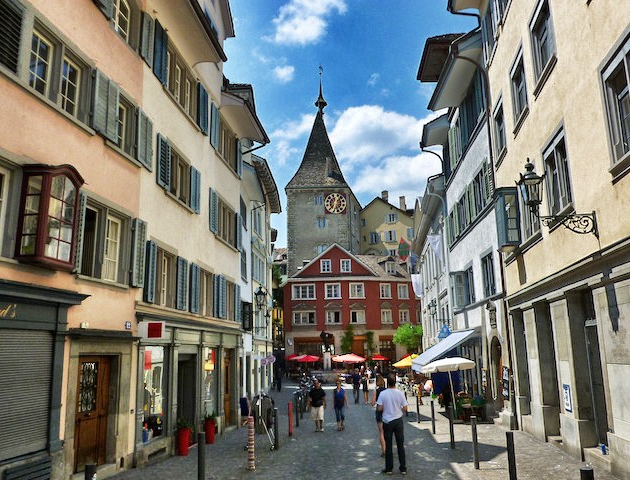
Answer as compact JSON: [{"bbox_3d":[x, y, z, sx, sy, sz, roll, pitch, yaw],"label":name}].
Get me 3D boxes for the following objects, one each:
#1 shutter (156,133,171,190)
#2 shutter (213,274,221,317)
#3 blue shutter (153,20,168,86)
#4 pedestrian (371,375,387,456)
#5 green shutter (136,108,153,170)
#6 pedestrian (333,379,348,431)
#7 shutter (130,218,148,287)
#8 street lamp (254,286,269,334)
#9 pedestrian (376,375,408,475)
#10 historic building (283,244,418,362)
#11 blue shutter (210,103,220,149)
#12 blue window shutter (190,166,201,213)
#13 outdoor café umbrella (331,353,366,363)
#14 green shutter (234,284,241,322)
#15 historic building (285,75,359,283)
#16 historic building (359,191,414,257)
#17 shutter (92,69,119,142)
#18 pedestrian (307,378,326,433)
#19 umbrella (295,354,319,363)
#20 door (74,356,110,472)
[{"bbox_3d":[-3.792,-1.933,13.072,0.080,1.274,0.779,-3,-12,7],"label":"shutter"},{"bbox_3d":[-3.350,1.952,17.882,0.070,1.420,0.700,-3,-12,6],"label":"shutter"},{"bbox_3d":[-3.907,-4.756,13.195,0.080,1.508,0.756,-3,-12,7],"label":"blue shutter"},{"bbox_3d":[1.449,3.795,11.242,0.460,1.680,0.360,-1,-12,0],"label":"pedestrian"},{"bbox_3d":[-4.125,-2.449,12.680,0.070,1.300,0.730,-3,-12,8],"label":"green shutter"},{"bbox_3d":[0.828,5.504,17.350,0.480,1.670,0.360,-2,-12,3],"label":"pedestrian"},{"bbox_3d":[-3.667,0.268,10.794,0.060,1.360,0.540,-3,-12,9],"label":"shutter"},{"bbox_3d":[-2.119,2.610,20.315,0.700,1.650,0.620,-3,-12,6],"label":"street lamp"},{"bbox_3d":[1.422,3.389,9.621,0.550,1.770,0.360,-1,-12,0],"label":"pedestrian"},{"bbox_3d":[3.357,8.639,59.693,15.000,13.450,10.500,1,-12,-10],"label":"historic building"},{"bbox_3d":[-3.059,-3.471,15.831,0.060,1.350,0.620,-3,-12,9],"label":"blue shutter"},{"bbox_3d":[-3.513,-1.462,15.316,0.080,1.235,0.776,-3,-12,7],"label":"blue window shutter"},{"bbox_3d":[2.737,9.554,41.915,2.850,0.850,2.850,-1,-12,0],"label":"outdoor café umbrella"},{"bbox_3d":[-2.869,2.398,19.394,0.080,1.351,0.659,-3,-12,7],"label":"green shutter"},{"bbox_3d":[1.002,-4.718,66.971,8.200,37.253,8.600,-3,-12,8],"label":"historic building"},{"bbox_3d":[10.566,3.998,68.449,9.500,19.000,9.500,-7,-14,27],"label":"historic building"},{"bbox_3d":[-3.945,-2.493,9.806,0.060,1.120,0.800,-3,-12,9],"label":"shutter"},{"bbox_3d":[0.088,5.428,17.083,0.660,1.720,0.420,-1,-12,1],"label":"pedestrian"},{"bbox_3d":[-0.779,11.709,46.777,2.600,2.600,2.600,-1,-12,0],"label":"umbrella"},{"bbox_3d":[-4.340,3.313,9.951,0.100,2.094,1.197,-3,-12,8],"label":"door"}]

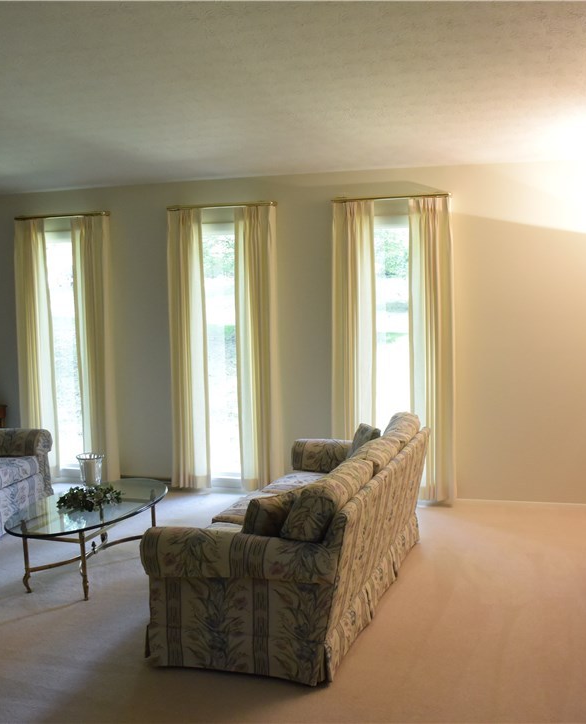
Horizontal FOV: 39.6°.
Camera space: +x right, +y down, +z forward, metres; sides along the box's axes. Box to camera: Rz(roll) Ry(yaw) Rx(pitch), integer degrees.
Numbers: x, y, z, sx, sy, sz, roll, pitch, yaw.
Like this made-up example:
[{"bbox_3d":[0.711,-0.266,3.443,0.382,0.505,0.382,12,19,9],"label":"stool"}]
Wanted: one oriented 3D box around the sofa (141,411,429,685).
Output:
[{"bbox_3d":[0.097,0.803,4.287,0.909,0.809,2.079,0,5,19],"label":"sofa"}]

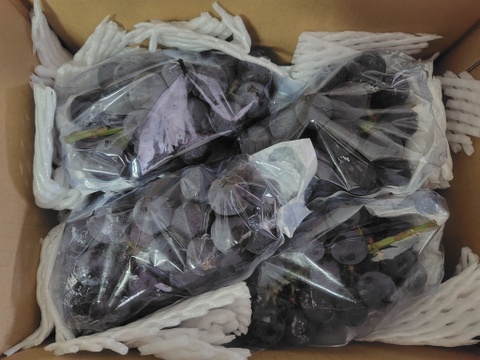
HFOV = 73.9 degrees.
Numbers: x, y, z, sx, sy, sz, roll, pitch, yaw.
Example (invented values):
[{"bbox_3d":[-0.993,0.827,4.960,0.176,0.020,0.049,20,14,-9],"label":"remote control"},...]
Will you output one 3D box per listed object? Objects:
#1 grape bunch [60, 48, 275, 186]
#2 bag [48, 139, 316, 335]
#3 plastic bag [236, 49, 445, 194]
[{"bbox_3d":[-0.068,-0.055,0.296,0.202,0.082,0.118,-10,82,0],"label":"grape bunch"},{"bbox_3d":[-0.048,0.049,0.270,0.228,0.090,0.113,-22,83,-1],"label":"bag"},{"bbox_3d":[0.085,-0.053,0.296,0.162,0.082,0.124,-14,82,0],"label":"plastic bag"}]

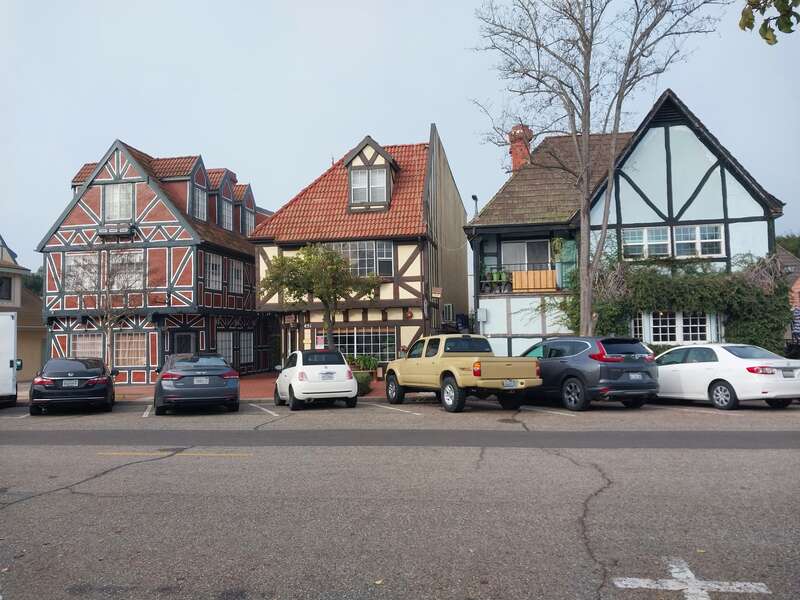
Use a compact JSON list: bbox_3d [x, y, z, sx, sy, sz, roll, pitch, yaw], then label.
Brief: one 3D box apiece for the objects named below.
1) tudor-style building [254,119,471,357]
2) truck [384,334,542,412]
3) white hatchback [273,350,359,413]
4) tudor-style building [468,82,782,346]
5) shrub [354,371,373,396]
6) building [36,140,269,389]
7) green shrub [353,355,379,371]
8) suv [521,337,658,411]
[{"bbox_3d":[-1.233,-1.809,28.729,7.221,10.441,12.000,-2,-3,10],"label":"tudor-style building"},{"bbox_3d":[1.336,1.830,15.483,1.780,1.790,5.150,2,-6,-27],"label":"truck"},{"bbox_3d":[-2.349,2.117,16.316,1.630,1.510,3.550,1,-6,-21],"label":"white hatchback"},{"bbox_3d":[8.435,-1.983,25.562,10.596,10.128,9.500,-2,-3,10],"label":"tudor-style building"},{"bbox_3d":[-1.197,2.499,17.986,0.780,0.740,0.750,-1,-3,9],"label":"shrub"},{"bbox_3d":[-10.084,-1.208,27.437,6.939,9.479,9.000,-1,-3,9],"label":"building"},{"bbox_3d":[-1.263,2.289,22.005,0.980,0.620,0.750,-1,-3,9],"label":"green shrub"},{"bbox_3d":[4.286,1.812,15.257,1.855,1.685,4.590,1,-6,-23],"label":"suv"}]

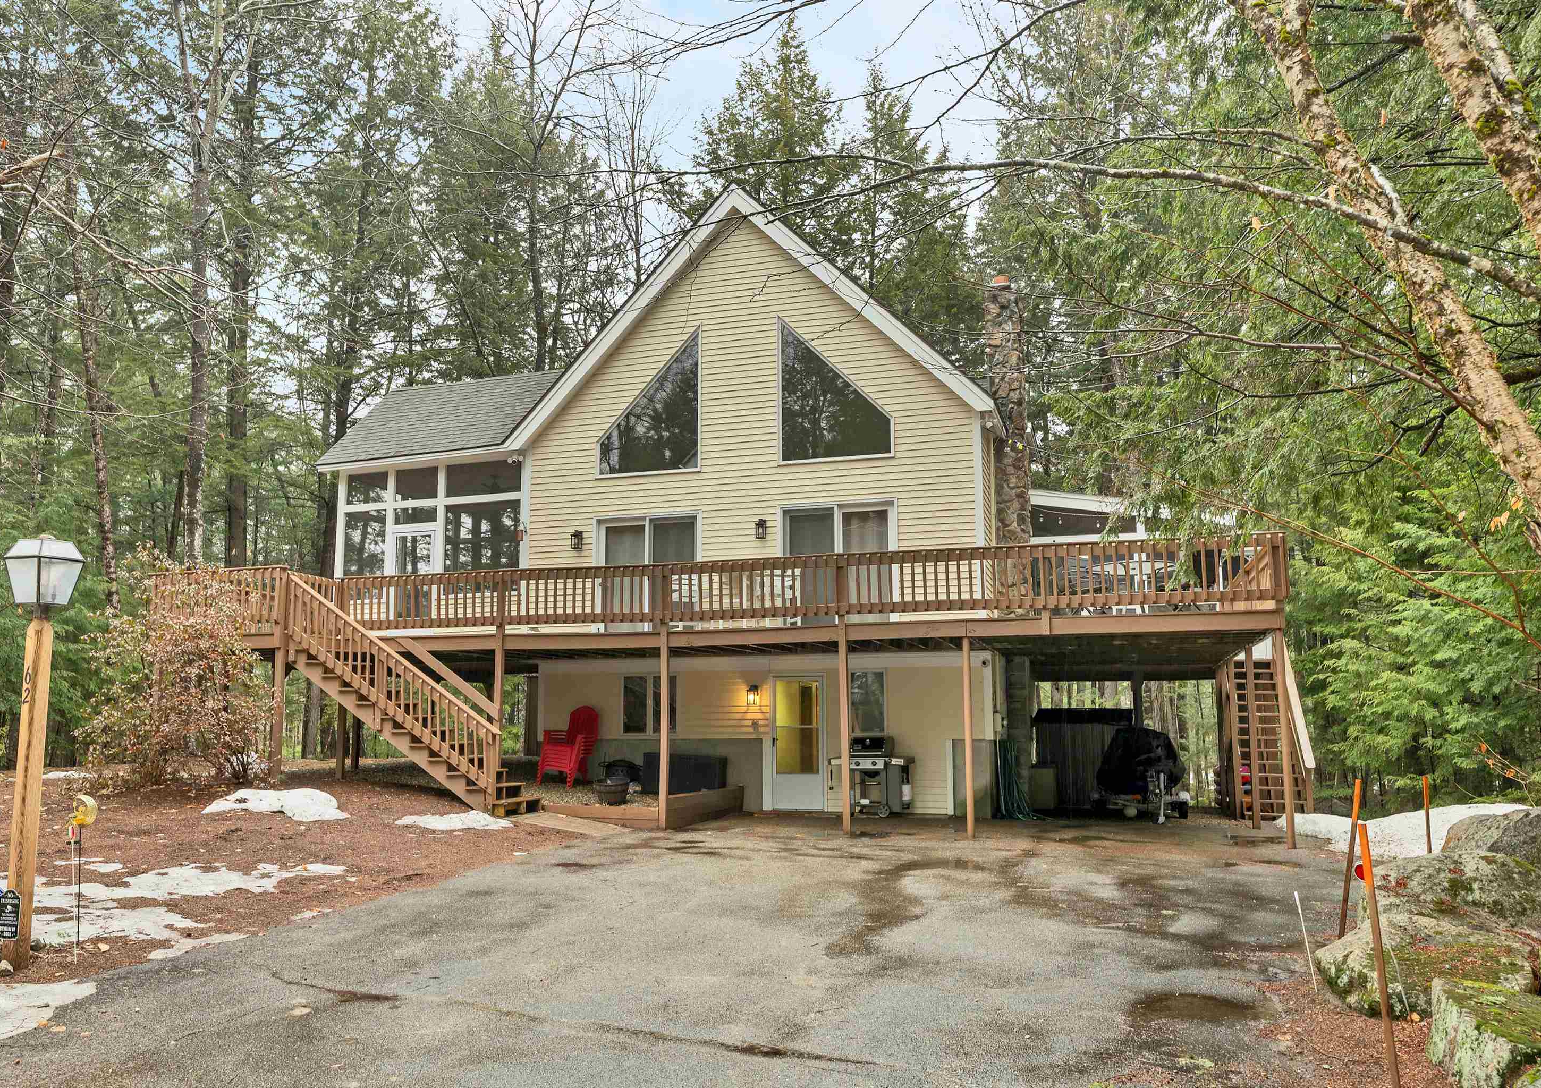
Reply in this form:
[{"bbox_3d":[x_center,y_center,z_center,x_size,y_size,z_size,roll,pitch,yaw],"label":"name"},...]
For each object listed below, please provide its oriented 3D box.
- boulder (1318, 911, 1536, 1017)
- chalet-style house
[{"bbox_3d":[3.300,2.040,5.420,0.950,0.430,0.850,0,-7,0],"label":"boulder"},{"bbox_3d":[0.148,-0.534,19.714,16.400,9.900,10.200,-3,-8,17],"label":"chalet-style house"}]

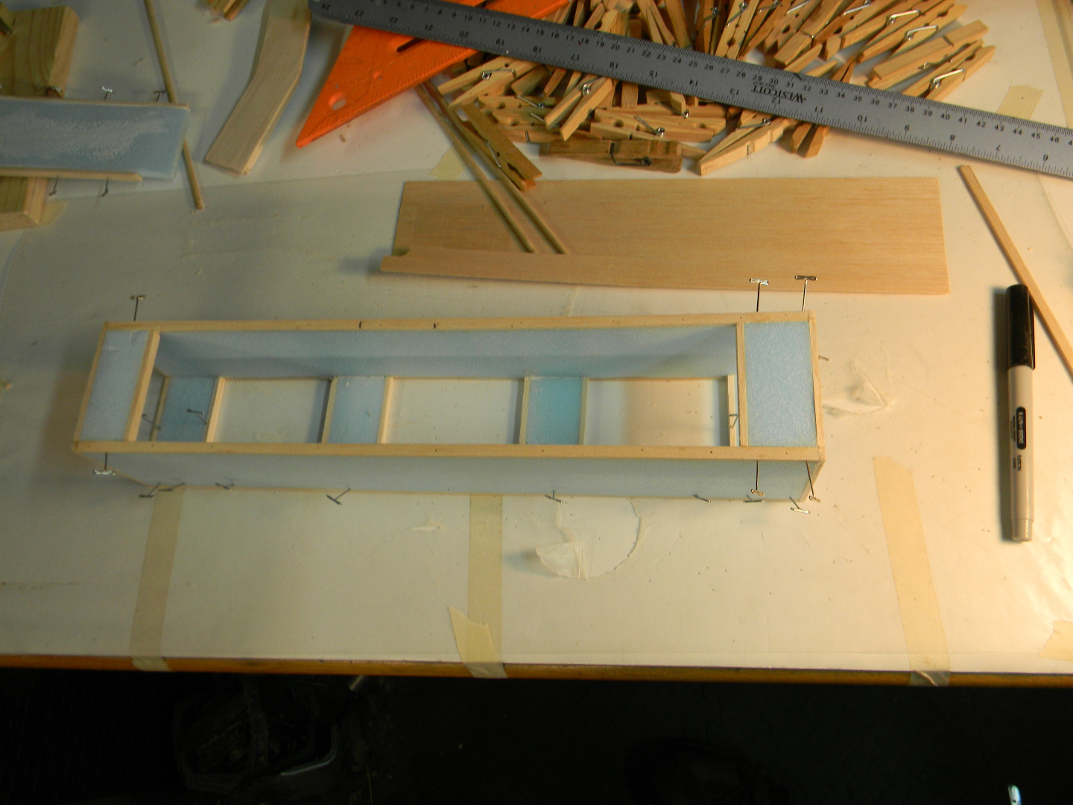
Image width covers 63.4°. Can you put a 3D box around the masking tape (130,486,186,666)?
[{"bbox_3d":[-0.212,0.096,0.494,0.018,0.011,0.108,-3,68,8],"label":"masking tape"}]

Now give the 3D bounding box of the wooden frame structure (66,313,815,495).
[{"bbox_3d":[-0.048,0.004,0.462,0.374,0.070,0.075,0,69,10],"label":"wooden frame structure"}]

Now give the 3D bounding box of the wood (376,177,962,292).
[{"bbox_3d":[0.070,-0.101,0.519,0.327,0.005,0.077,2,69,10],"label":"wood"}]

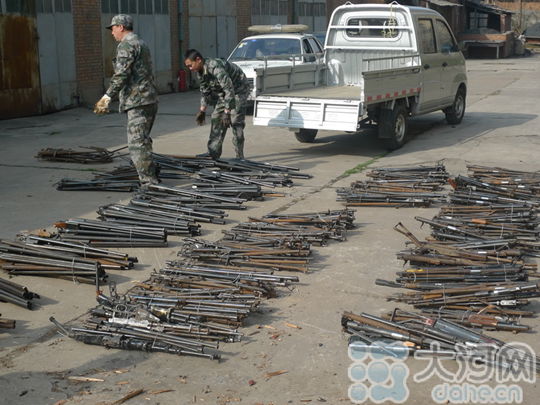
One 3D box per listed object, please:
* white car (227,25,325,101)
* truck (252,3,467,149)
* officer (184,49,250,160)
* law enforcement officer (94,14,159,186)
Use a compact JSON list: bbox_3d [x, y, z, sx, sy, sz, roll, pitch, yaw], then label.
[{"bbox_3d":[0.113,-2.593,17.187,1.700,1.540,4.500,2,12,11],"label":"white car"},{"bbox_3d":[1.506,-1.889,12.837,1.520,1.910,4.780,6,13,27],"label":"truck"},{"bbox_3d":[-0.644,-1.214,11.032,0.740,1.330,0.530,-6,13,-27],"label":"officer"},{"bbox_3d":[-1.463,-1.043,9.178,0.640,1.750,0.530,1,12,7],"label":"law enforcement officer"}]

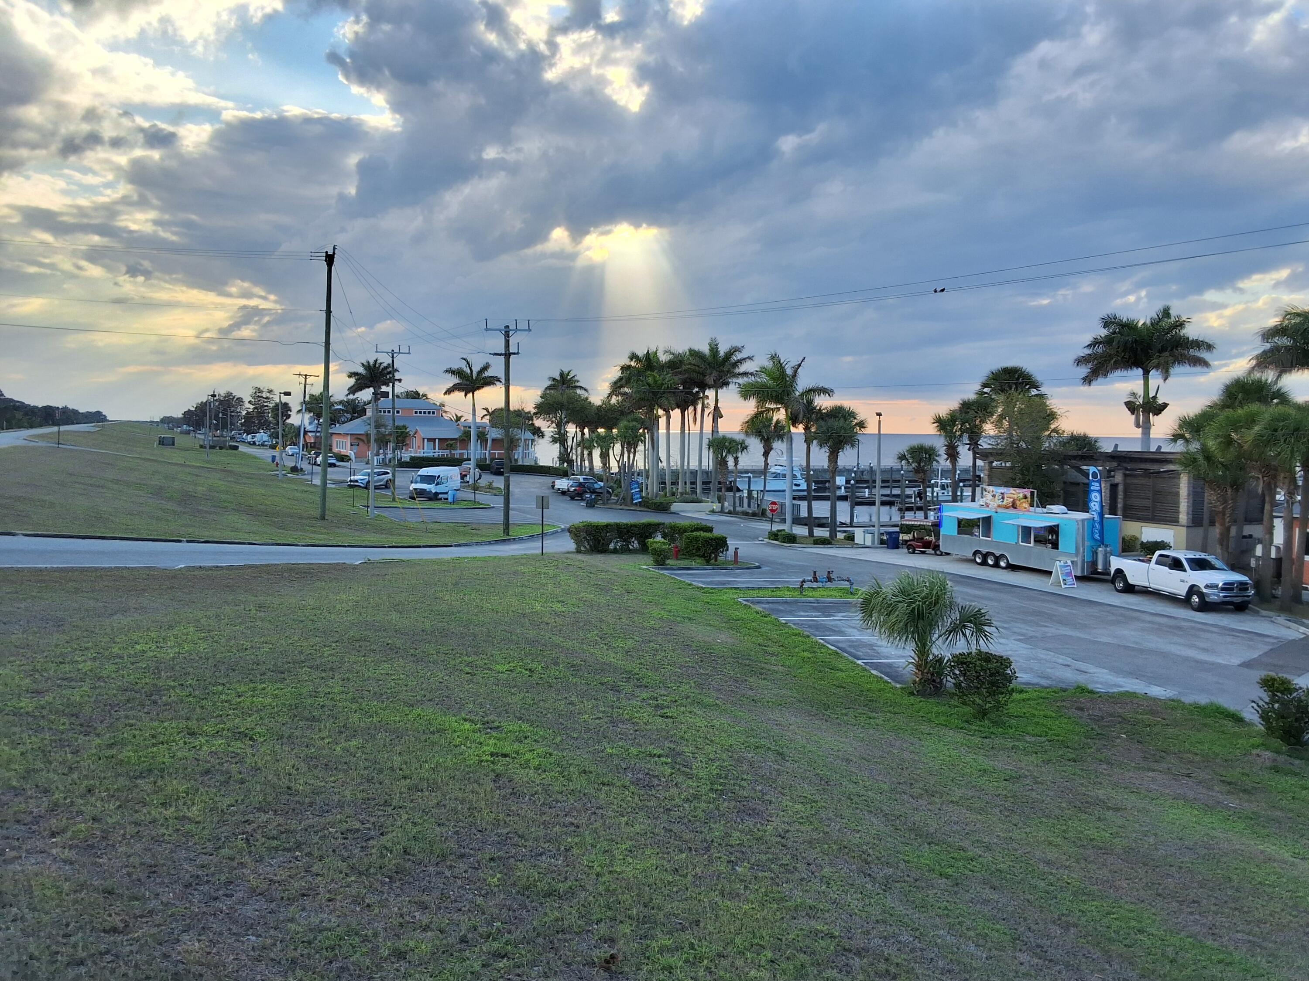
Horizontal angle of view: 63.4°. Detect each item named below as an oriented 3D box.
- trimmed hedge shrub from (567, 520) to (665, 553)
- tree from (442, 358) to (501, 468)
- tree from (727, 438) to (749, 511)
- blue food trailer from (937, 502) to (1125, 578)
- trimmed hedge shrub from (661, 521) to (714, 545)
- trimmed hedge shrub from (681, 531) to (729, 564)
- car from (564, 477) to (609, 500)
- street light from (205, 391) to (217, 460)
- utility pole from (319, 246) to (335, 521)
[{"bbox_3d":[-1.946,2.355,54.267,5.030,1.620,1.900,1,3,0],"label":"trimmed hedge shrub"},{"bbox_3d":[-19.221,-7.399,112.181,6.000,13.410,6.000,1,3,0],"label":"tree"},{"bbox_3d":[6.295,-1.226,79.876,1.800,5.790,1.800,1,3,0],"label":"tree"},{"bbox_3d":[18.277,2.401,52.027,2.580,2.850,9.100,-1,4,-27],"label":"blue food trailer"},{"bbox_3d":[1.751,2.479,55.800,2.850,1.500,1.500,1,3,5],"label":"trimmed hedge shrub"},{"bbox_3d":[2.417,2.702,50.604,2.250,1.550,1.900,1,3,3],"label":"trimmed hedge shrub"},{"bbox_3d":[-6.155,-0.024,99.003,1.880,1.660,4.700,3,4,39],"label":"car"},{"bbox_3d":[-56.470,-8.334,134.763,1.200,8.340,0.350,0,3,-11],"label":"street light"},{"bbox_3d":[-17.497,-5.733,56.582,0.550,14.700,0.450,2,3,-17],"label":"utility pole"}]

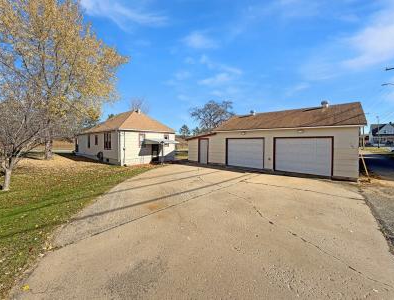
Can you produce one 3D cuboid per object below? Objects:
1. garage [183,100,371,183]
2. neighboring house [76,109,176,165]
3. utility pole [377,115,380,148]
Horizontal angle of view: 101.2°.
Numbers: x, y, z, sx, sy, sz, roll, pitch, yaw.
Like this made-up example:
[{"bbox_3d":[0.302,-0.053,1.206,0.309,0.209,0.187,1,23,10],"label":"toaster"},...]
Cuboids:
[{"bbox_3d":[5.752,-1.068,14.187,11.900,4.500,7.500,3,4,41],"label":"garage"},{"bbox_3d":[-8.818,-1.611,19.283,13.200,5.250,6.400,3,4,41],"label":"neighboring house"},{"bbox_3d":[53.581,-5.141,47.752,0.450,9.400,0.450,0,3,0],"label":"utility pole"}]

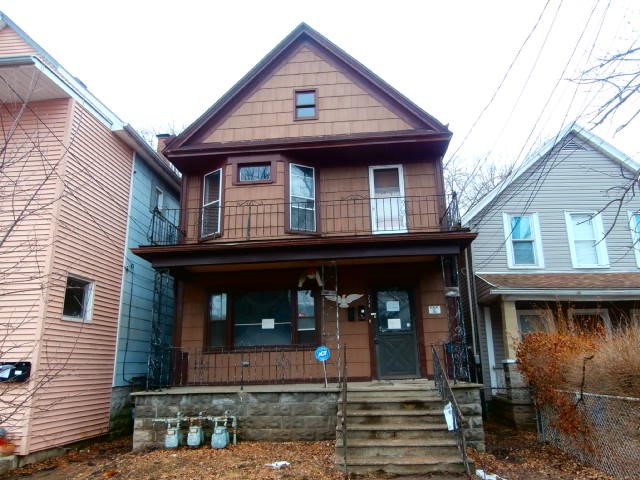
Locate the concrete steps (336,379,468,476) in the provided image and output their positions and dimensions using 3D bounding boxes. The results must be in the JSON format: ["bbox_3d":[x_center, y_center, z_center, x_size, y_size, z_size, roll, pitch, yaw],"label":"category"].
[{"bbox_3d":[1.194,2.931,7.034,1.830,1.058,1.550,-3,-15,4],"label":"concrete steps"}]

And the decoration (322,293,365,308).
[{"bbox_3d":[0.558,1.401,10.218,0.942,0.330,0.070,-3,-15,4],"label":"decoration"}]

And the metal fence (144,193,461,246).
[{"bbox_3d":[-0.295,-0.173,9.715,6.140,0.790,1.830,-3,-15,4],"label":"metal fence"}]

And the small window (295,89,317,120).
[{"bbox_3d":[-0.342,-3.349,10.926,0.565,0.878,0.110,-3,-15,4],"label":"small window"}]

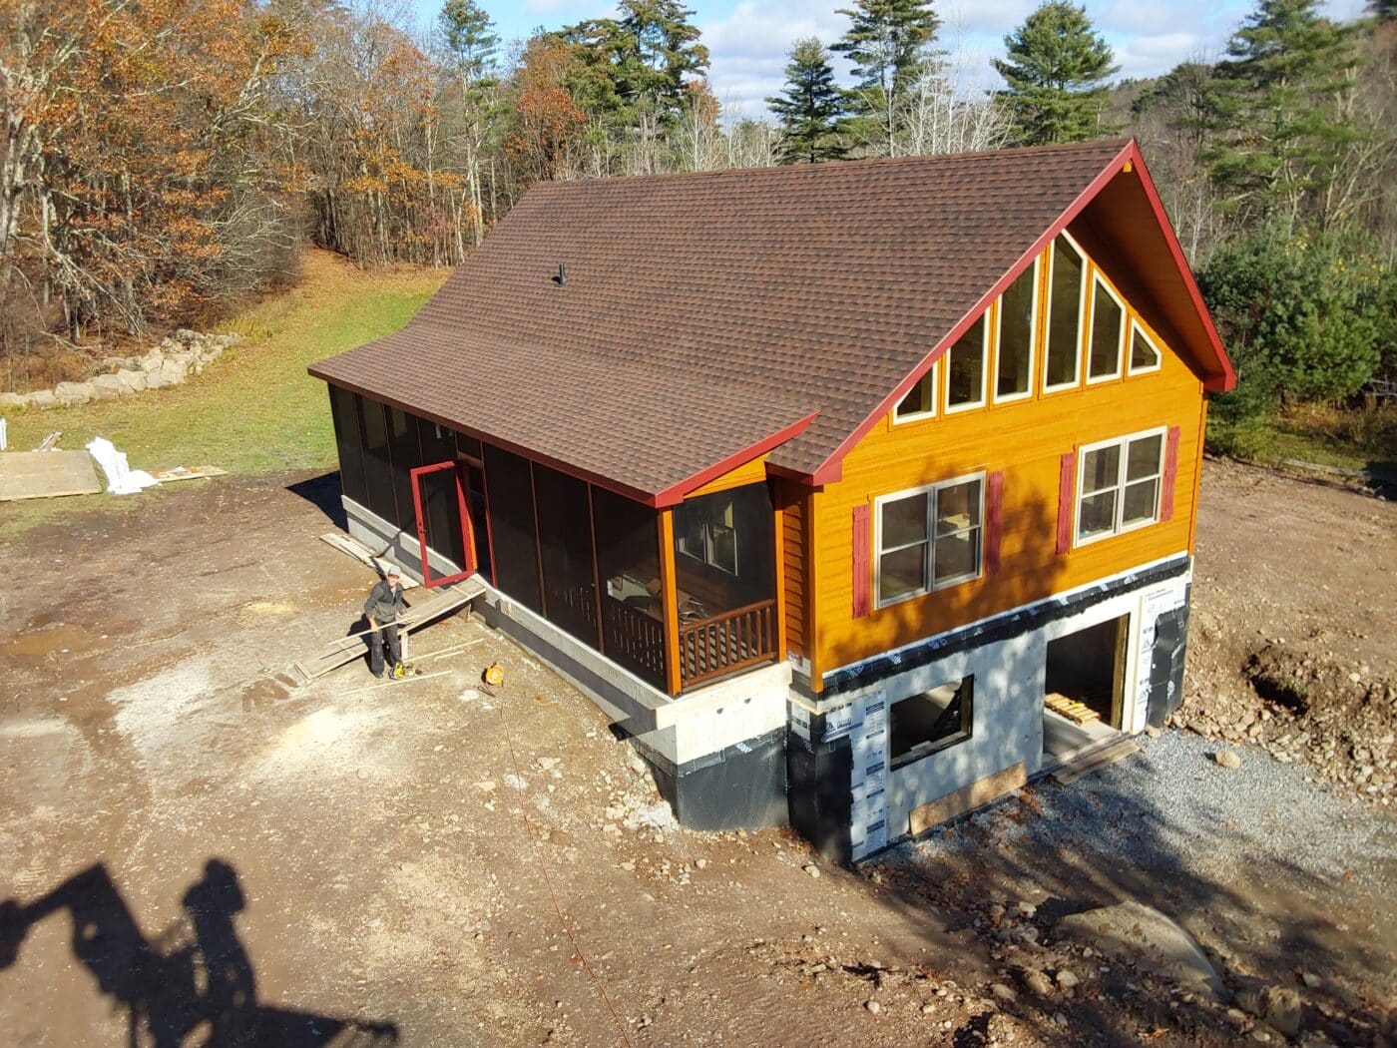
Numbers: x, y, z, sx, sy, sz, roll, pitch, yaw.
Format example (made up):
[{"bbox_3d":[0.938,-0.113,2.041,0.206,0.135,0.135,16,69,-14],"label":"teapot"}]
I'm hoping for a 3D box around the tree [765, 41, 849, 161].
[{"bbox_3d":[5.560,-16.850,55.221,4.700,12.799,4.700,-3,16,0],"label":"tree"}]

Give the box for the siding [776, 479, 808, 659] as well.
[{"bbox_3d":[1.216,0.672,14.413,0.125,2.465,0.512,-13,19,-32],"label":"siding"}]

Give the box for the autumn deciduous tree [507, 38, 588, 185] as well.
[{"bbox_3d":[-7.646,-19.038,60.642,5.000,13.066,5.000,-3,16,0],"label":"autumn deciduous tree"}]

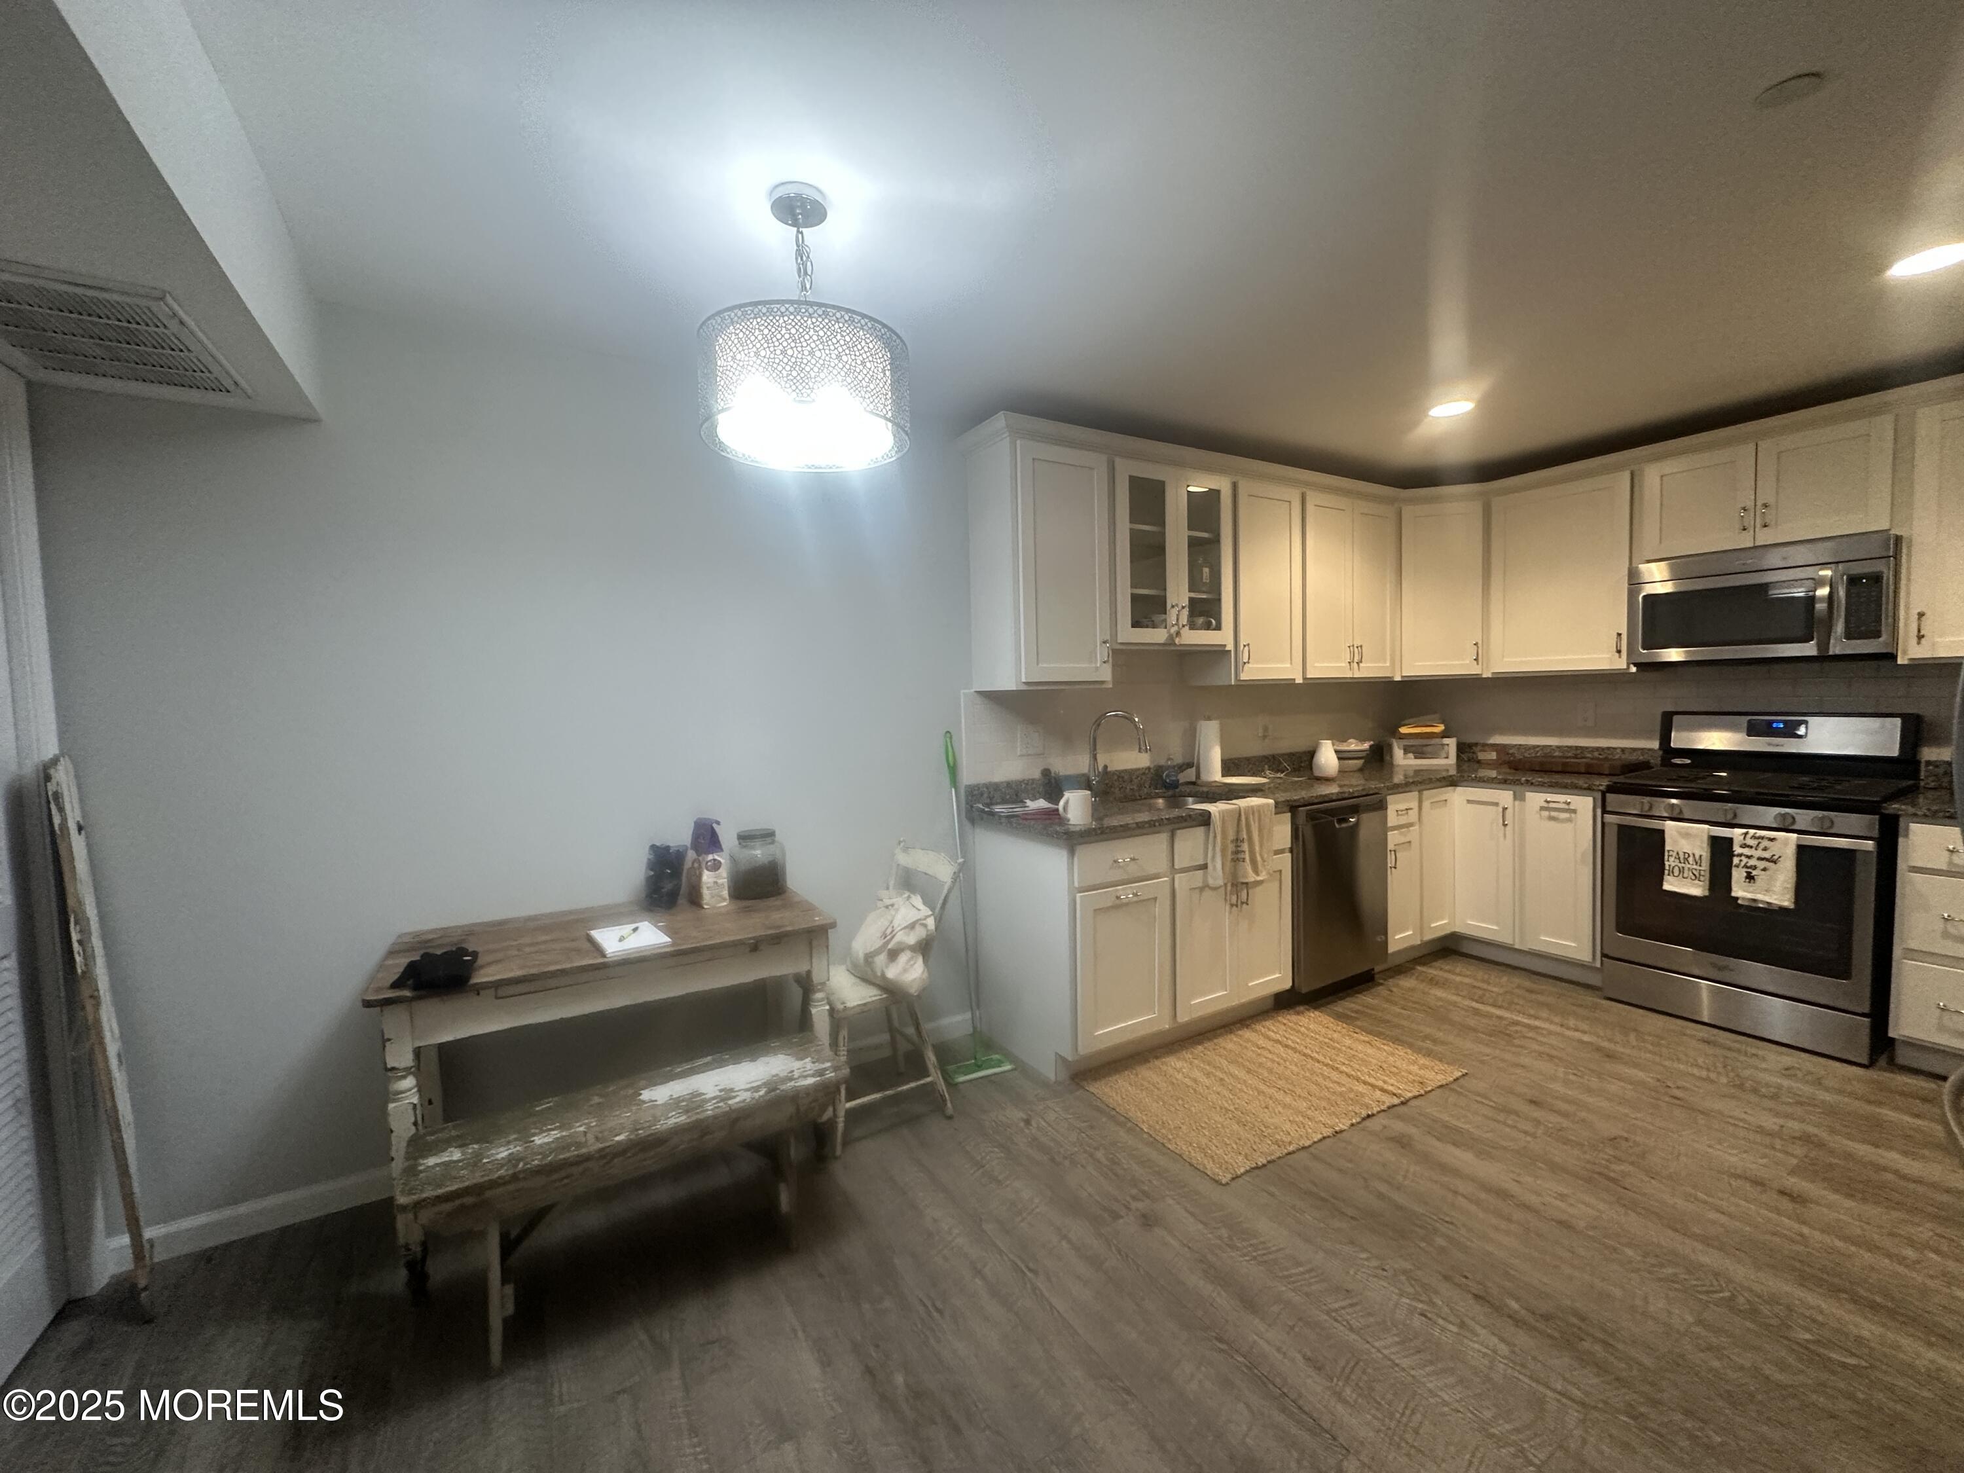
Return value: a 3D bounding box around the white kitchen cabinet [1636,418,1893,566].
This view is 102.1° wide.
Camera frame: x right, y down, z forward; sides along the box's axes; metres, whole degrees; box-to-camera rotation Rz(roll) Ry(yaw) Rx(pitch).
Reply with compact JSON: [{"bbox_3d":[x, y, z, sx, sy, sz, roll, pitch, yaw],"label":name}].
[{"bbox_3d":[3.175,-0.945,3.197,0.326,0.442,0.755,-3,3,-32],"label":"white kitchen cabinet"}]

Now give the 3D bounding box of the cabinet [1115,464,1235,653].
[{"bbox_3d":[0.723,-0.746,3.413,0.684,0.775,0.332,-3,3,-31],"label":"cabinet"}]

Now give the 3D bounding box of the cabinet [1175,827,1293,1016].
[{"bbox_3d":[0.815,0.692,3.315,0.680,0.808,0.630,-3,3,-32],"label":"cabinet"}]

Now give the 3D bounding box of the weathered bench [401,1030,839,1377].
[{"bbox_3d":[-0.787,1.062,1.870,0.918,0.422,0.285,-3,3,-32],"label":"weathered bench"}]

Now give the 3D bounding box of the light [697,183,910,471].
[{"bbox_3d":[-0.388,-0.902,1.733,0.446,0.518,0.446,-3,3,-31],"label":"light"}]

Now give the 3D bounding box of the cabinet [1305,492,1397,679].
[{"bbox_3d":[1.718,-0.722,4.019,0.715,0.894,0.325,-3,3,-32],"label":"cabinet"}]

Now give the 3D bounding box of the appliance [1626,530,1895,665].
[{"bbox_3d":[3.151,-0.511,3.196,0.410,0.417,0.758,-3,3,-32],"label":"appliance"}]

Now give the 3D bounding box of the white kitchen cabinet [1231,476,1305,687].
[{"bbox_3d":[1.217,-0.693,3.708,0.463,0.894,0.325,-3,3,-32],"label":"white kitchen cabinet"}]

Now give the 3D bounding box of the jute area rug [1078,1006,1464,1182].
[{"bbox_3d":[1.009,1.186,2.777,1.190,0.012,0.680,-3,3,-30],"label":"jute area rug"}]

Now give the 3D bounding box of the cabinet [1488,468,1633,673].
[{"bbox_3d":[2.819,-0.740,3.790,0.326,0.894,0.605,-3,3,-32],"label":"cabinet"}]

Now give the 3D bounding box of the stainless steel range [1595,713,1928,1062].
[{"bbox_3d":[3.059,0.518,3.148,0.690,1.193,0.760,-3,3,-31],"label":"stainless steel range"}]

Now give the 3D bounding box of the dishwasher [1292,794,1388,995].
[{"bbox_3d":[1.377,0.668,3.637,0.605,0.812,0.635,-3,3,-32],"label":"dishwasher"}]

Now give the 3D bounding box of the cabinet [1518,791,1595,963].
[{"bbox_3d":[2.813,0.608,3.671,0.625,0.776,0.335,-3,3,-31],"label":"cabinet"}]

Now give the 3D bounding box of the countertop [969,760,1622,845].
[{"bbox_3d":[1.556,0.252,3.409,3.010,0.040,1.250,-3,3,-31],"label":"countertop"}]

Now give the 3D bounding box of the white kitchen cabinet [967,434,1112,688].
[{"bbox_3d":[0.237,-0.645,3.124,0.457,0.920,0.332,-3,3,-31],"label":"white kitchen cabinet"}]

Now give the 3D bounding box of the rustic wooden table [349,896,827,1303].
[{"bbox_3d":[-1.006,0.906,2.255,1.080,0.737,0.545,-3,3,-29],"label":"rustic wooden table"}]

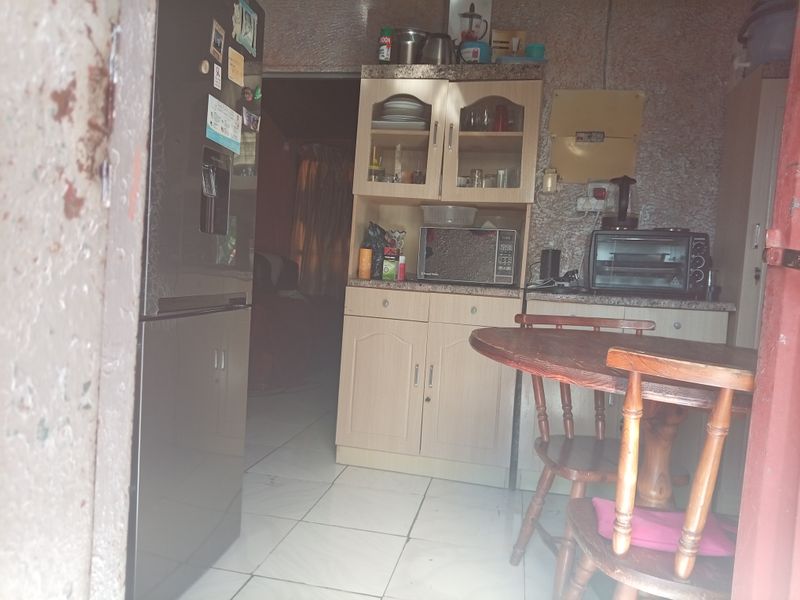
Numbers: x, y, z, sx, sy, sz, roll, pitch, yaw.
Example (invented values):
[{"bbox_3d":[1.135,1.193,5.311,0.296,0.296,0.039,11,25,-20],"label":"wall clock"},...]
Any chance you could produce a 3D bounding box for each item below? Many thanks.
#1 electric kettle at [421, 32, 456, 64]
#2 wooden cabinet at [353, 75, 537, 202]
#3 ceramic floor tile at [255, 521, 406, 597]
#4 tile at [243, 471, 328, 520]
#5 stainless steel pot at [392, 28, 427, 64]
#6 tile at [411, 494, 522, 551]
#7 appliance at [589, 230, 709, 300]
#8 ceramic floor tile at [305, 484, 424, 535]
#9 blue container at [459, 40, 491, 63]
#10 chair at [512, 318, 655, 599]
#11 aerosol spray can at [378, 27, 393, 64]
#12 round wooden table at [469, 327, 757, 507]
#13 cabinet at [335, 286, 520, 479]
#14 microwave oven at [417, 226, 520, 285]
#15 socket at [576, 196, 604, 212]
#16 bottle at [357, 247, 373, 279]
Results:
[{"bbox_3d":[0.185,-1.155,2.731,0.172,0.186,0.140,4,2,11],"label":"electric kettle"},{"bbox_3d":[0.243,-0.731,2.813,0.824,0.533,0.428,4,2,11],"label":"wooden cabinet"},{"bbox_3d":[-0.207,0.834,1.881,0.400,0.010,0.400,4,2,11],"label":"ceramic floor tile"},{"bbox_3d":[-0.527,0.803,2.378,0.406,0.010,0.406,4,2,11],"label":"tile"},{"bbox_3d":[0.051,-1.180,2.787,0.163,0.214,0.163,4,2,11],"label":"stainless steel pot"},{"bbox_3d":[0.268,0.859,2.223,0.406,0.010,0.406,4,2,11],"label":"tile"},{"bbox_3d":[1.121,-0.164,2.694,0.481,0.298,0.335,4,2,11],"label":"appliance"},{"bbox_3d":[-0.130,0.824,2.273,0.400,0.010,0.400,4,2,11],"label":"ceramic floor tile"},{"bbox_3d":[0.357,-1.133,2.749,0.149,0.131,0.149,4,2,11],"label":"blue container"},{"bbox_3d":[0.630,0.473,1.802,0.480,0.825,0.450,3,2,-7],"label":"chair"},{"bbox_3d":[-0.070,-1.191,2.763,0.059,0.223,0.060,4,2,0],"label":"aerosol spray can"},{"bbox_3d":[0.620,0.518,1.411,0.967,0.781,0.967,4,2,0],"label":"round wooden table"},{"bbox_3d":[0.163,0.388,2.882,0.811,0.860,0.465,4,2,11],"label":"cabinet"},{"bbox_3d":[0.344,-0.202,2.855,0.440,0.257,0.350,4,2,11],"label":"microwave oven"},{"bbox_3d":[0.953,-0.479,2.891,0.126,0.068,0.042,4,2,11],"label":"socket"},{"bbox_3d":[-0.169,-0.176,2.806,0.064,0.156,0.064,4,2,0],"label":"bottle"}]

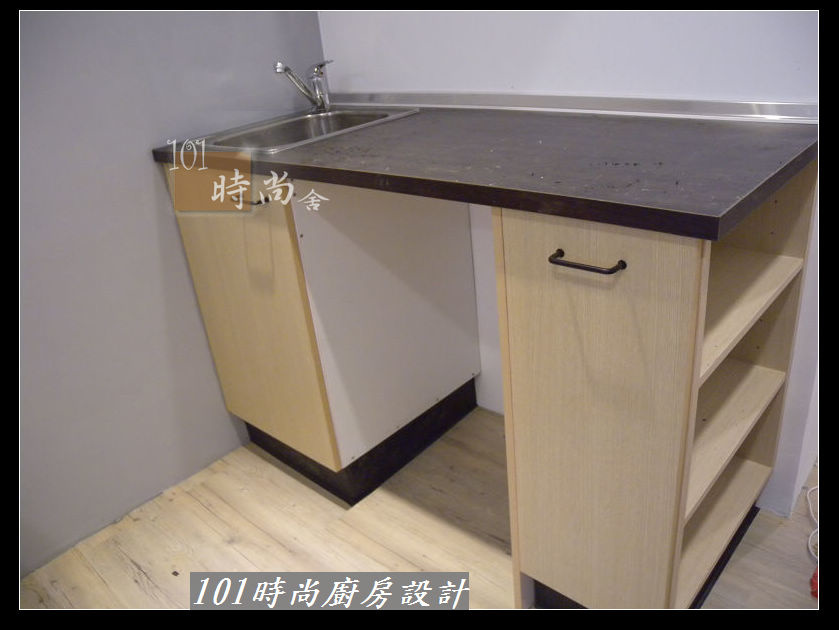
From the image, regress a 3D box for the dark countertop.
[{"bbox_3d":[0.047,-0.353,1.418,1.342,0.030,0.587,16,33,39],"label":"dark countertop"}]

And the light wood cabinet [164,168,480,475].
[{"bbox_3d":[-0.220,-0.102,1.840,0.472,0.727,0.576,16,33,39],"label":"light wood cabinet"}]

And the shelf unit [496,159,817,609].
[{"bbox_3d":[0.440,0.152,1.270,0.320,0.837,0.513,16,33,39],"label":"shelf unit"}]

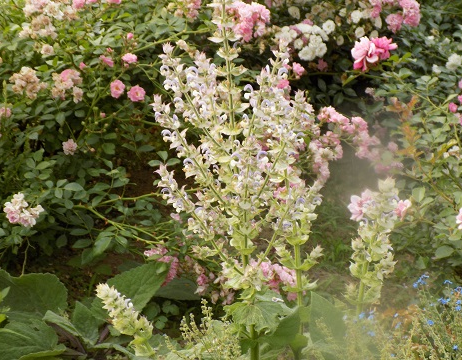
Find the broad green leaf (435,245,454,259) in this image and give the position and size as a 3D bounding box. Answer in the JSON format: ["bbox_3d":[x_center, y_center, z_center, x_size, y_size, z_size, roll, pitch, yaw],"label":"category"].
[{"bbox_3d":[0.556,0.186,3.500,0.045,0.034,0.025,3,18,9],"label":"broad green leaf"}]

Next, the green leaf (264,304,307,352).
[{"bbox_3d":[0.106,0.326,2.950,0.099,0.092,0.070,1,18,2],"label":"green leaf"}]

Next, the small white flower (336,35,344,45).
[{"bbox_3d":[0.320,-0.411,3.950,0.022,0.031,0.022,-3,18,-10],"label":"small white flower"}]

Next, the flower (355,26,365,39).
[{"bbox_3d":[0.380,-0.433,3.950,0.028,0.034,0.022,2,18,5],"label":"flower"}]

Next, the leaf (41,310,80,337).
[{"bbox_3d":[-0.380,0.318,3.000,0.085,0.060,0.050,-2,18,-7],"label":"leaf"}]

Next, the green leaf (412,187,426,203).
[{"bbox_3d":[0.481,0.038,3.450,0.033,0.038,0.020,3,18,8],"label":"green leaf"}]

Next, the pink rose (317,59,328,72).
[{"bbox_3d":[0.266,-0.332,3.900,0.028,0.036,0.025,1,18,4],"label":"pink rose"}]

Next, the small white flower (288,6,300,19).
[{"bbox_3d":[0.189,-0.497,4.000,0.036,0.036,0.025,1,18,3],"label":"small white flower"}]

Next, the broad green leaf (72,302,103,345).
[{"bbox_3d":[-0.328,0.323,3.050,0.061,0.100,0.050,-2,18,-6],"label":"broad green leaf"}]

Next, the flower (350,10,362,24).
[{"bbox_3d":[0.373,-0.485,4.000,0.031,0.040,0.025,2,18,5],"label":"flower"}]

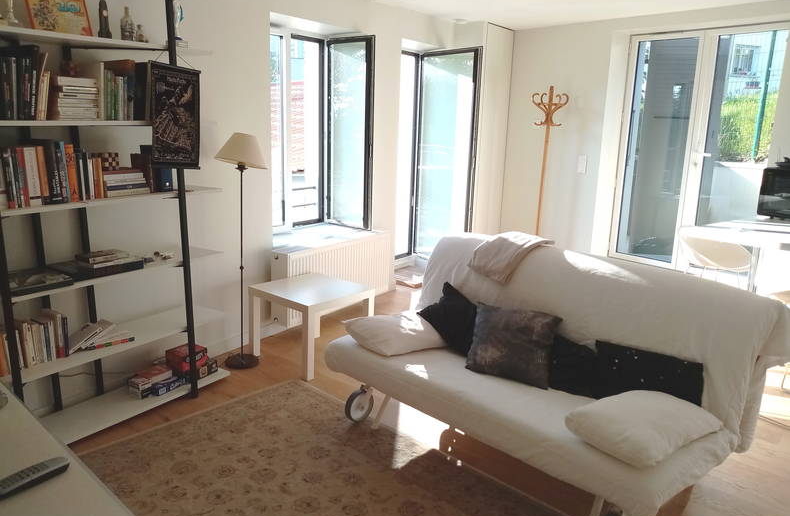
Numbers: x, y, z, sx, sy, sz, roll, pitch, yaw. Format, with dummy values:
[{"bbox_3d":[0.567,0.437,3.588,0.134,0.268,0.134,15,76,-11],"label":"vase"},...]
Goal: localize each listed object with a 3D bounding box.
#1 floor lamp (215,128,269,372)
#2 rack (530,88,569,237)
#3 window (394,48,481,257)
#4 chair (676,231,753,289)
[{"bbox_3d":[-0.920,-0.029,3.532,0.330,1.385,0.330,11,16,34],"label":"floor lamp"},{"bbox_3d":[1.434,-0.725,5.780,0.460,1.838,0.460,-9,18,-39],"label":"rack"},{"bbox_3d":[0.278,-0.851,5.364,0.850,2.000,0.950,11,16,34],"label":"window"},{"bbox_3d":[2.314,0.192,4.346,0.530,0.770,0.540,10,16,30],"label":"chair"}]

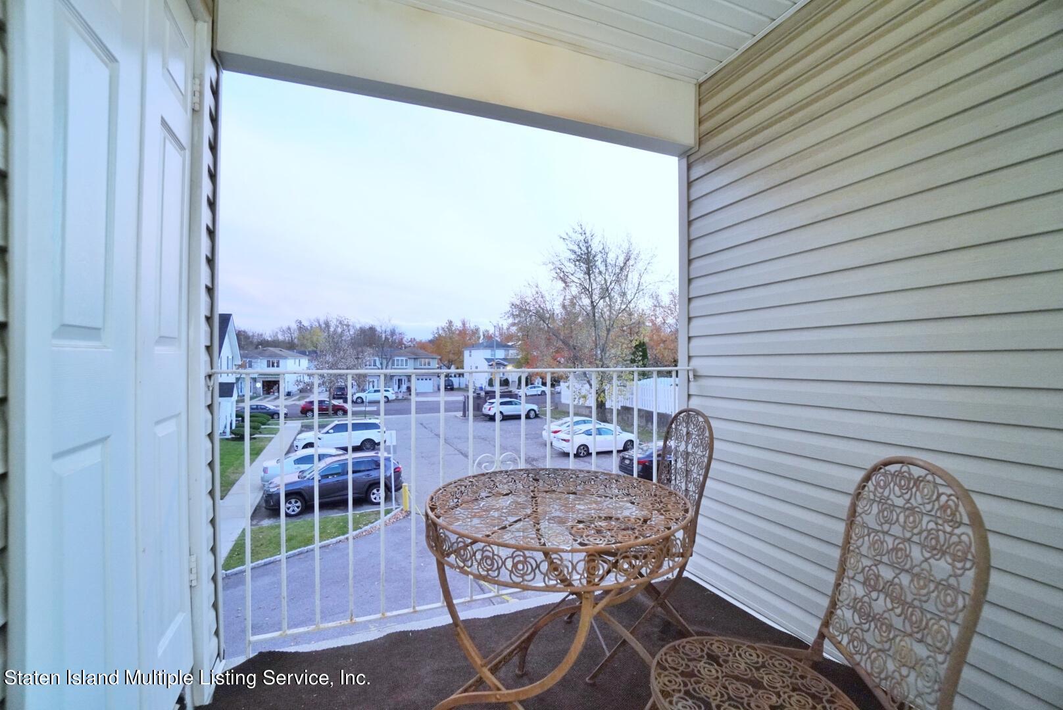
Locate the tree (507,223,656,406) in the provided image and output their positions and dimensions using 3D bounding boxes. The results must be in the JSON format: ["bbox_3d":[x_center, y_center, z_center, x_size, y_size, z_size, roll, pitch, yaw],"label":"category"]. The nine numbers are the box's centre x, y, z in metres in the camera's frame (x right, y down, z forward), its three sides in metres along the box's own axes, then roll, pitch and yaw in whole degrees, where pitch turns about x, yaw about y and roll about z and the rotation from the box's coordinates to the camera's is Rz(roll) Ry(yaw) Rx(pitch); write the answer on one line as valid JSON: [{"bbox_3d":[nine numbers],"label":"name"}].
[{"bbox_3d":[3.700,-2.440,33.024,10.800,14.500,9.500,0,-1,0],"label":"tree"}]

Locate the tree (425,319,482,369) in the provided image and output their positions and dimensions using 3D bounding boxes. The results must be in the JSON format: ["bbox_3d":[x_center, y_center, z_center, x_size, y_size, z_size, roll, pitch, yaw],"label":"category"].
[{"bbox_3d":[-15.000,-0.560,84.009,10.800,12.500,9.500,0,-1,0],"label":"tree"}]

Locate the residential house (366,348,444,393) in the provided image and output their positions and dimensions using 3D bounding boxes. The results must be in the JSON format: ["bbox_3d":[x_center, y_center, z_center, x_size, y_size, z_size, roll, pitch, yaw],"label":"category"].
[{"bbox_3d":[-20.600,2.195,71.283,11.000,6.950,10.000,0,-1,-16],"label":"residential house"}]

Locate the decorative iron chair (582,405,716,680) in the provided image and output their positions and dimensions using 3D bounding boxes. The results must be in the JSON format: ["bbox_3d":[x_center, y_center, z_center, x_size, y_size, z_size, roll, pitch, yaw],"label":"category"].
[{"bbox_3d":[0.415,0.661,1.704,0.480,0.910,0.400,0,-1,-7],"label":"decorative iron chair"}]

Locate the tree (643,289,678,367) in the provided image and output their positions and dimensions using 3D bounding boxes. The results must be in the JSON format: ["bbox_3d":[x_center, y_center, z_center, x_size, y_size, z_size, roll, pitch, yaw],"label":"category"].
[{"bbox_3d":[13.600,-0.877,45.010,6.000,11.600,6.000,0,-1,0],"label":"tree"}]

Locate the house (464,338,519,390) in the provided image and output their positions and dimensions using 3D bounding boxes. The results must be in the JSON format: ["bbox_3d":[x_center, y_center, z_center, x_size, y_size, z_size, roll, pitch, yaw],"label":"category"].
[{"bbox_3d":[-6.800,1.266,73.491,6.800,8.350,9.200,0,-1,-28],"label":"house"}]

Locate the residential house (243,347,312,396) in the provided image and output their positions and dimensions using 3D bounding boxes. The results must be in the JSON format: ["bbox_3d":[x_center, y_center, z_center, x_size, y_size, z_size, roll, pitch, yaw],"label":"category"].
[{"bbox_3d":[-38.200,2.239,65.282,7.800,6.750,10.000,0,-1,-11],"label":"residential house"}]

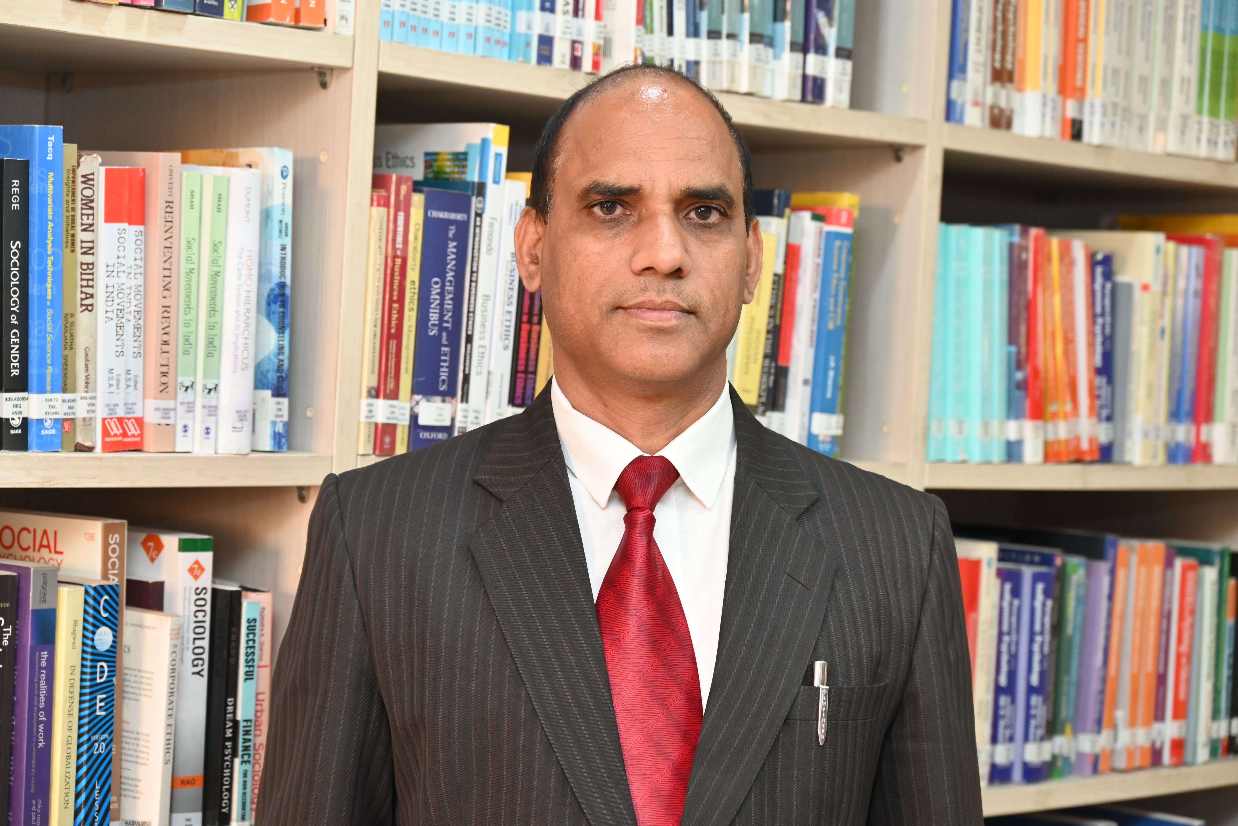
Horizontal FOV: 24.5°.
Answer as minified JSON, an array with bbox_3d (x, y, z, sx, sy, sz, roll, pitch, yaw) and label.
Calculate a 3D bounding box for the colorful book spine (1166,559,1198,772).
[{"bbox_3d":[0.564,0.269,3.175,0.028,0.224,0.150,2,2,-45],"label":"colorful book spine"}]

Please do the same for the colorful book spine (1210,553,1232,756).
[{"bbox_3d":[0.619,0.265,3.246,0.015,0.234,0.155,1,3,-45],"label":"colorful book spine"}]

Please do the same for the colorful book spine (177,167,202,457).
[{"bbox_3d":[-0.383,-0.082,2.254,0.015,0.216,0.140,2,2,-44],"label":"colorful book spine"}]

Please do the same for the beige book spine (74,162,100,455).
[{"bbox_3d":[-0.443,-0.084,2.156,0.017,0.218,0.145,-2,5,-45],"label":"beige book spine"}]

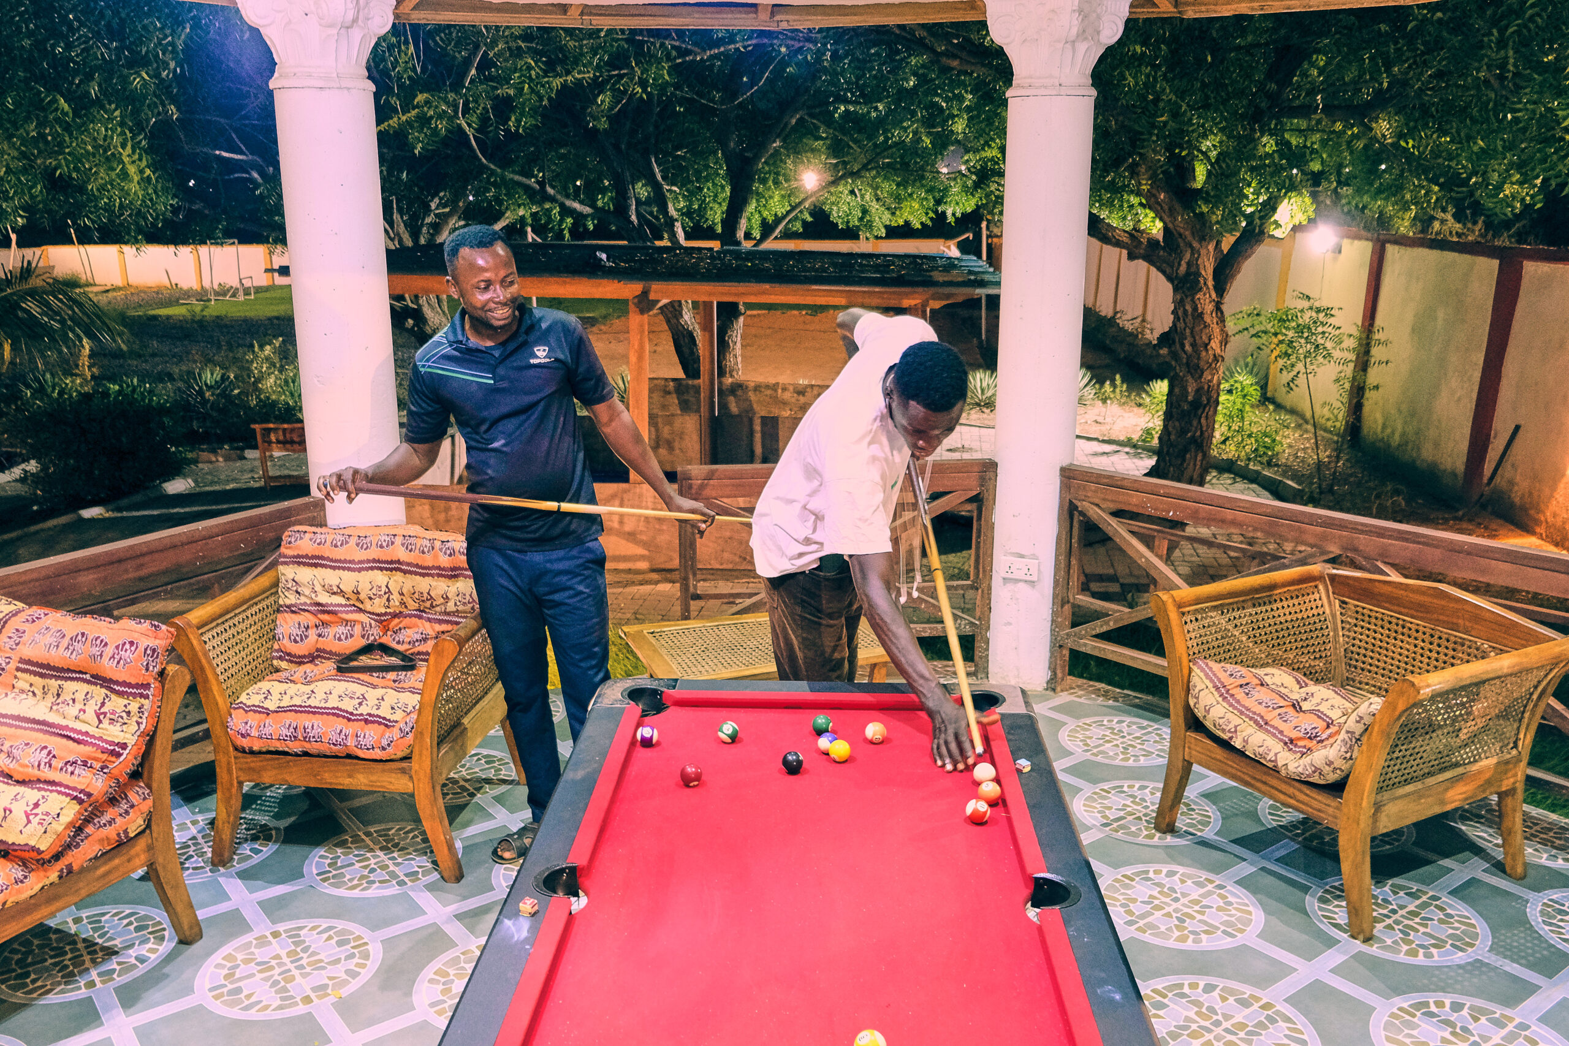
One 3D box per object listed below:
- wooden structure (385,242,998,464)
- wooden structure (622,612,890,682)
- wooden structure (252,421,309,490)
[{"bbox_3d":[-0.744,-1.041,9.165,4.483,1.964,3.555,1,14,4],"label":"wooden structure"},{"bbox_3d":[-0.062,0.611,4.216,0.861,0.430,0.575,-5,14,-19],"label":"wooden structure"},{"bbox_3d":[-4.003,-0.592,10.462,0.950,0.526,0.380,0,14,0],"label":"wooden structure"}]

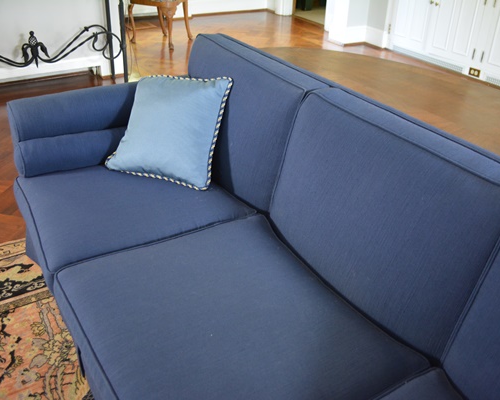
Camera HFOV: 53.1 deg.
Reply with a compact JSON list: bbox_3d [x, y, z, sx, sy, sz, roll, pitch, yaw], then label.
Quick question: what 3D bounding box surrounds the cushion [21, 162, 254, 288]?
[{"bbox_3d":[-0.402,0.041,1.755,0.690,0.155,0.630,-15,34,-26],"label":"cushion"}]

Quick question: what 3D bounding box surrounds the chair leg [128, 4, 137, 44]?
[{"bbox_3d":[-1.279,-1.921,5.432,0.075,0.400,0.075,17,34,25],"label":"chair leg"}]

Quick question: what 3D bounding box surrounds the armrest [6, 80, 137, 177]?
[{"bbox_3d":[-0.559,-0.307,1.945,0.700,0.270,0.180,-15,34,-26],"label":"armrest"}]

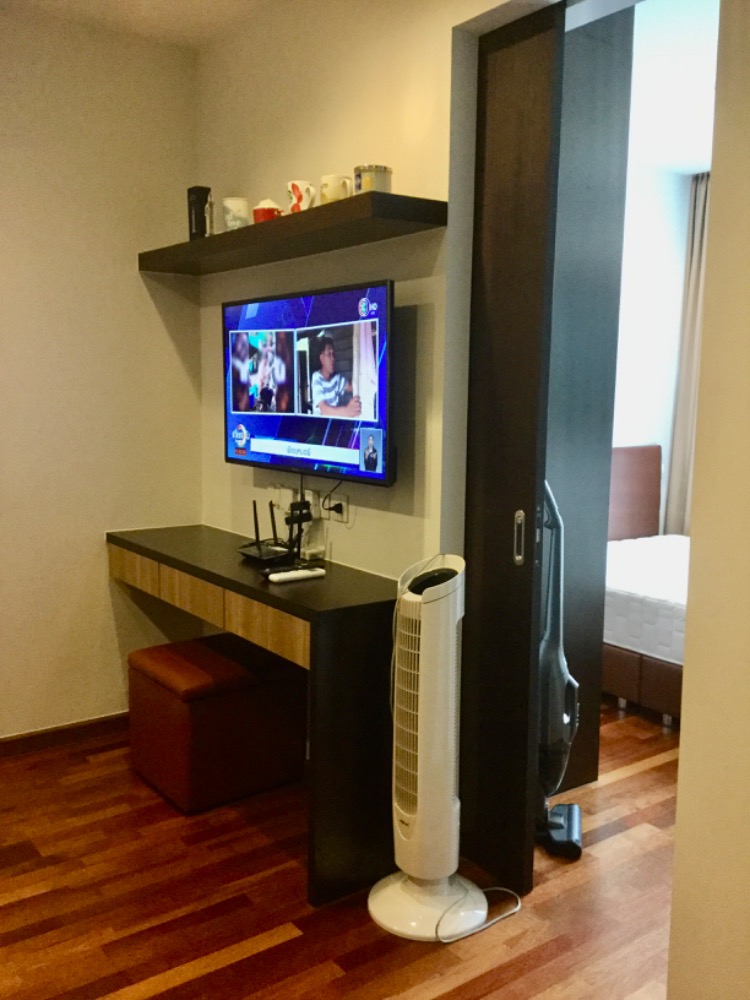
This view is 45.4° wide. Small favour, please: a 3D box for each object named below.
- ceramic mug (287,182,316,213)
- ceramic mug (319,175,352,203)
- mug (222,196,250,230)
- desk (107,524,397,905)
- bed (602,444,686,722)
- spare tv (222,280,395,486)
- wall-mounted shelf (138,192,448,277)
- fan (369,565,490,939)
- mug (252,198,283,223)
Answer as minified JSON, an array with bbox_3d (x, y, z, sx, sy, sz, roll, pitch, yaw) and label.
[{"bbox_3d":[-0.212,-0.862,2.610,0.080,0.102,0.109,-4,9,-37],"label":"ceramic mug"},{"bbox_3d":[-0.107,-0.847,2.516,0.086,0.098,0.114,-4,9,-37],"label":"ceramic mug"},{"bbox_3d":[-0.455,-0.910,2.929,0.087,0.112,0.099,-4,9,-37],"label":"mug"},{"bbox_3d":[-0.419,0.575,2.943,0.391,0.780,1.442,-4,9,-37],"label":"desk"},{"bbox_3d":[1.663,0.343,4.070,1.513,1.024,2.090,-4,9,-37],"label":"bed"},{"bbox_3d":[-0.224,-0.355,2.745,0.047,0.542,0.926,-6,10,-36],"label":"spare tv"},{"bbox_3d":[-0.342,-0.808,2.818,0.246,0.059,1.437,-4,9,-37],"label":"wall-mounted shelf"},{"bbox_3d":[0.143,0.598,2.254,0.312,0.919,0.312,-5,9,-39],"label":"fan"},{"bbox_3d":[-0.338,-0.888,2.802,0.078,0.103,0.102,-4,9,-37],"label":"mug"}]

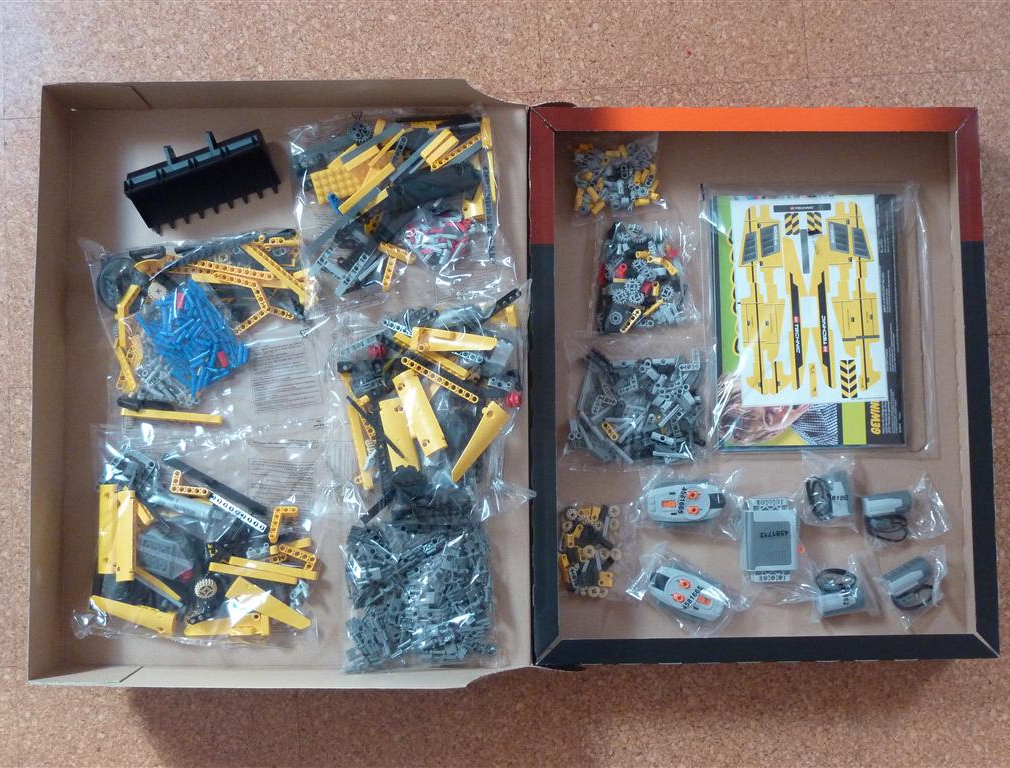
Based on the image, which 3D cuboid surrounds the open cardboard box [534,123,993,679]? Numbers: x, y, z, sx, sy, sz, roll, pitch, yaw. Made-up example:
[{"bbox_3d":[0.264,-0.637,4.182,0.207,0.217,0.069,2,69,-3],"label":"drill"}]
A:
[{"bbox_3d":[0.266,-0.001,1.267,0.474,0.076,0.576,0,86,-1],"label":"open cardboard box"}]

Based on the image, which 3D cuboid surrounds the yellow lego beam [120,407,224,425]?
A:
[{"bbox_3d":[-0.342,0.033,1.222,0.104,0.008,0.008,5,86,-1],"label":"yellow lego beam"}]

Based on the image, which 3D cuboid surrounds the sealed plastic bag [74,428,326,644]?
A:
[{"bbox_3d":[-0.307,0.155,1.191,0.247,0.052,0.211,2,86,-1],"label":"sealed plastic bag"}]

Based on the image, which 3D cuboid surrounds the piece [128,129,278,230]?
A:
[{"bbox_3d":[-0.309,-0.210,1.212,0.145,0.064,0.069,-19,87,-2],"label":"piece"}]

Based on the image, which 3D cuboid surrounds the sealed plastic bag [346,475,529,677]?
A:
[{"bbox_3d":[-0.075,0.193,1.186,0.175,0.047,0.190,0,86,-1],"label":"sealed plastic bag"}]

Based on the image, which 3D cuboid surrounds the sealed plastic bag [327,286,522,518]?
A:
[{"bbox_3d":[-0.076,0.020,1.195,0.194,0.053,0.233,3,86,-1],"label":"sealed plastic bag"}]

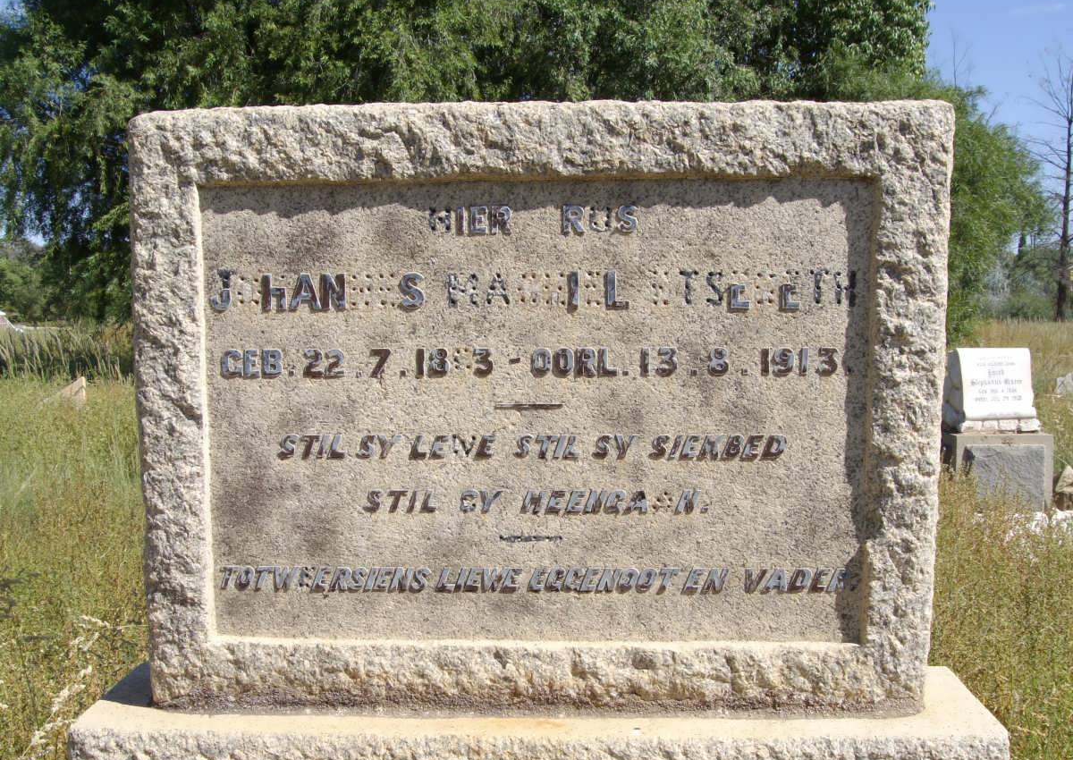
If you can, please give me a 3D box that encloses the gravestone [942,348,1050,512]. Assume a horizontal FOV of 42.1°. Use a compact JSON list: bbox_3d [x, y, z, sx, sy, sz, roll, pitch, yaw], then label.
[{"bbox_3d":[2.766,0.302,8.440,0.570,0.988,0.430,0,3,0],"label":"gravestone"}]

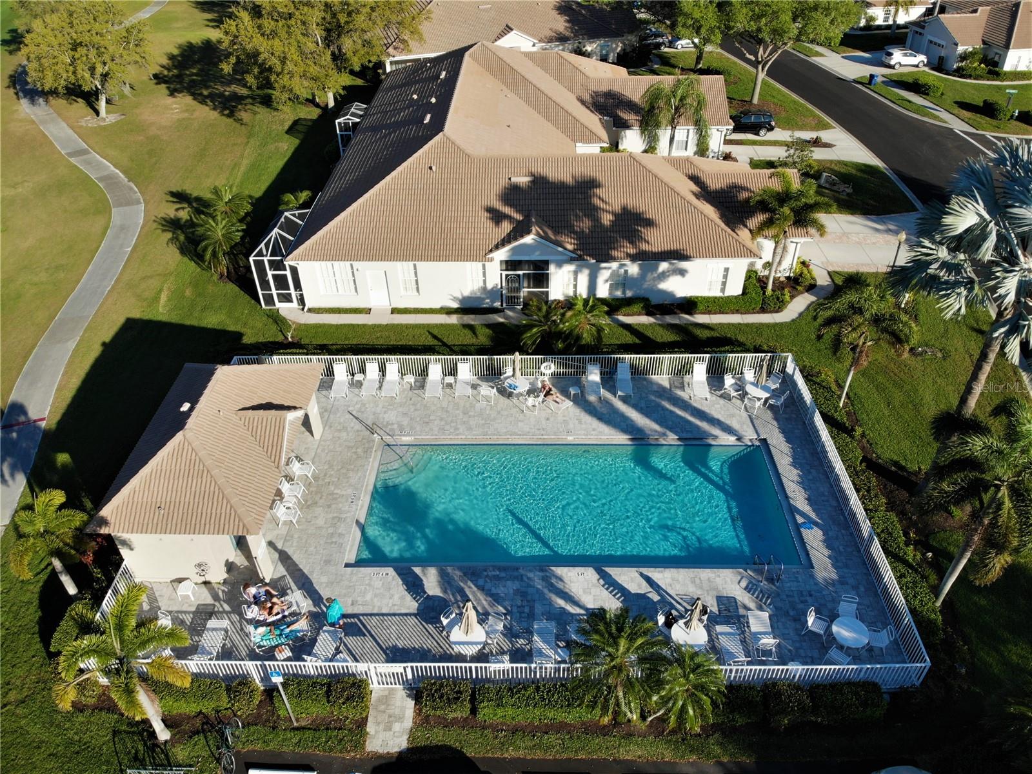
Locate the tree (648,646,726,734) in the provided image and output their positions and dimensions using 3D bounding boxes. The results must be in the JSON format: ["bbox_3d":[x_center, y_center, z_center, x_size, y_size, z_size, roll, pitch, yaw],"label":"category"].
[{"bbox_3d":[4.561,8.443,19.413,2.100,2.500,2.100,0,39,1],"label":"tree"}]

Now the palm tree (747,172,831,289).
[{"bbox_3d":[13.704,-7.752,36.599,4.000,5.900,4.000,0,39,1],"label":"palm tree"}]

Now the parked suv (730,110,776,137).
[{"bbox_3d":[18.216,-20.960,56.797,4.560,1.680,1.800,2,39,4],"label":"parked suv"}]

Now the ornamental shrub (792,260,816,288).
[{"bbox_3d":[15.717,-6.170,38.950,1.200,1.100,1.100,0,39,1],"label":"ornamental shrub"}]

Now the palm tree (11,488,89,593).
[{"bbox_3d":[-14.493,5.391,22.615,2.500,4.000,2.500,0,39,1],"label":"palm tree"}]

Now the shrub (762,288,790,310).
[{"bbox_3d":[13.507,-4.524,37.157,1.400,0.850,1.000,0,39,1],"label":"shrub"}]

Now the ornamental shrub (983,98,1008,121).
[{"bbox_3d":[40.132,-23.154,59.790,1.700,1.300,2.000,-5,39,-5],"label":"ornamental shrub"}]

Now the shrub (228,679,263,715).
[{"bbox_3d":[-7.727,8.952,20.588,0.820,0.850,0.780,0,39,1],"label":"shrub"}]

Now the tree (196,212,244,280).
[{"bbox_3d":[-15.974,-7.427,38.920,2.900,3.700,2.900,0,39,2],"label":"tree"}]

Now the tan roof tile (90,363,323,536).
[{"bbox_3d":[-10.668,1.072,25.187,5.550,2.200,8.800,0,39,2],"label":"tan roof tile"}]

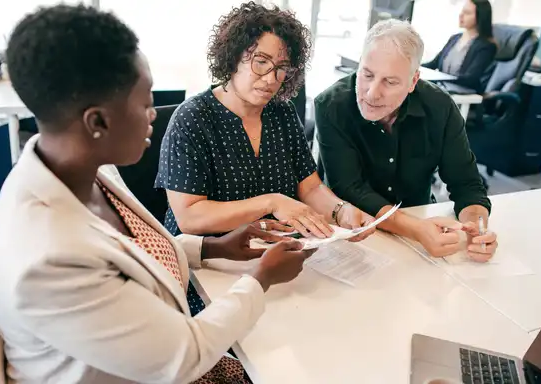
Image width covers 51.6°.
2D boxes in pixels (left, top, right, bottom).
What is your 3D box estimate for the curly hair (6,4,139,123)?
[{"bbox_3d":[-0.319,-0.206,0.910,0.210,0.190,0.180,-2,21,-40],"label":"curly hair"}]

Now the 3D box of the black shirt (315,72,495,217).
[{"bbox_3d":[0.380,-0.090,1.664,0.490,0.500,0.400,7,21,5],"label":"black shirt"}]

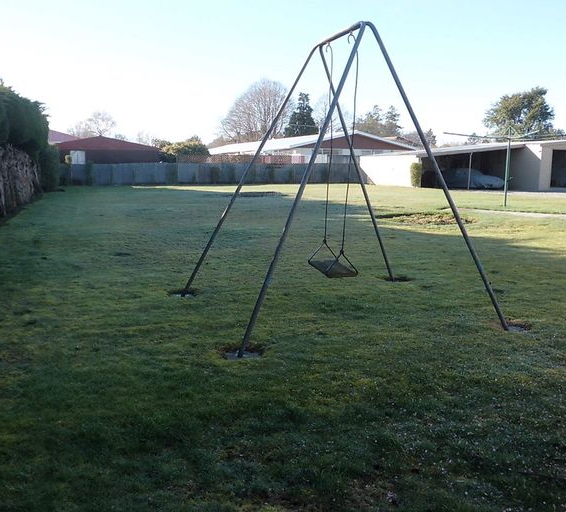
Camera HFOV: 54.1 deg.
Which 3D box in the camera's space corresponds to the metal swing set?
[{"bbox_3d":[0.535,-0.789,5.538,2.700,2.740,2.170,-3,10,-20],"label":"metal swing set"}]

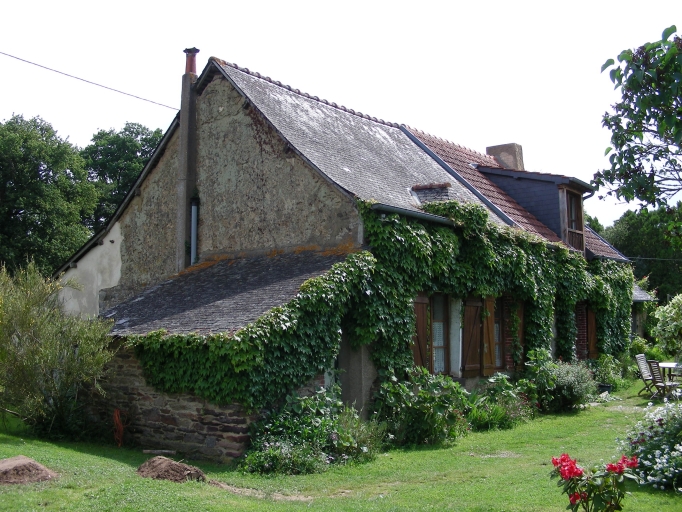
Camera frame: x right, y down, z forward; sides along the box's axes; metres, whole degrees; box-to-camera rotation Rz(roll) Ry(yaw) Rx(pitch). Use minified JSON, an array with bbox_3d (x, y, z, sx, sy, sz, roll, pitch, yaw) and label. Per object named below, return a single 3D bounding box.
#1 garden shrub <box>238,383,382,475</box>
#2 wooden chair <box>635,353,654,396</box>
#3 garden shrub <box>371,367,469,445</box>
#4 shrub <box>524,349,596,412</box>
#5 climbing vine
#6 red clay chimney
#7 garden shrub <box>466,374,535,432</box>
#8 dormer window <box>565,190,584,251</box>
[{"bbox_3d":[-0.370,2.320,10.150,1.500,1.120,1.750,-6,-9,42],"label":"garden shrub"},{"bbox_3d":[7.555,2.941,18.400,0.640,1.040,0.520,-6,-9,40],"label":"wooden chair"},{"bbox_3d":[1.280,2.420,12.250,1.300,1.220,1.500,-6,-9,42],"label":"garden shrub"},{"bbox_3d":[4.660,2.630,15.880,1.200,1.320,1.550,-6,-9,42],"label":"shrub"},{"bbox_3d":[2.534,1.143,17.375,3.450,4.000,15.000,-6,-9,42],"label":"climbing vine"},{"bbox_3d":[-3.368,-4.400,16.873,0.360,0.651,0.360,0,-7,0],"label":"red clay chimney"},{"bbox_3d":[2.930,2.680,13.950,1.100,0.950,1.300,-6,-9,42],"label":"garden shrub"},{"bbox_3d":[5.961,-0.855,19.131,0.240,1.510,1.125,-6,-9,42],"label":"dormer window"}]

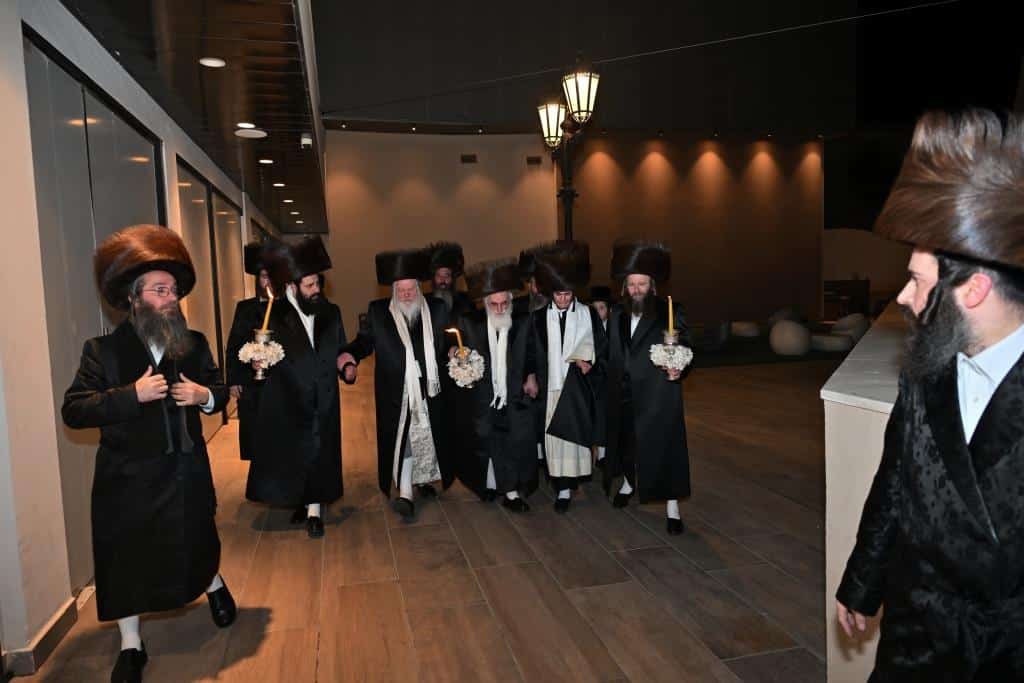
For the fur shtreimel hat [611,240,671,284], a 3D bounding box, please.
[{"bbox_3d":[0.884,-0.538,4.680,0.395,0.250,0.395,-2,-1,0],"label":"fur shtreimel hat"}]

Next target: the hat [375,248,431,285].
[{"bbox_3d":[-0.798,-0.549,5.000,0.400,0.235,0.400,-3,5,-10],"label":"hat"}]

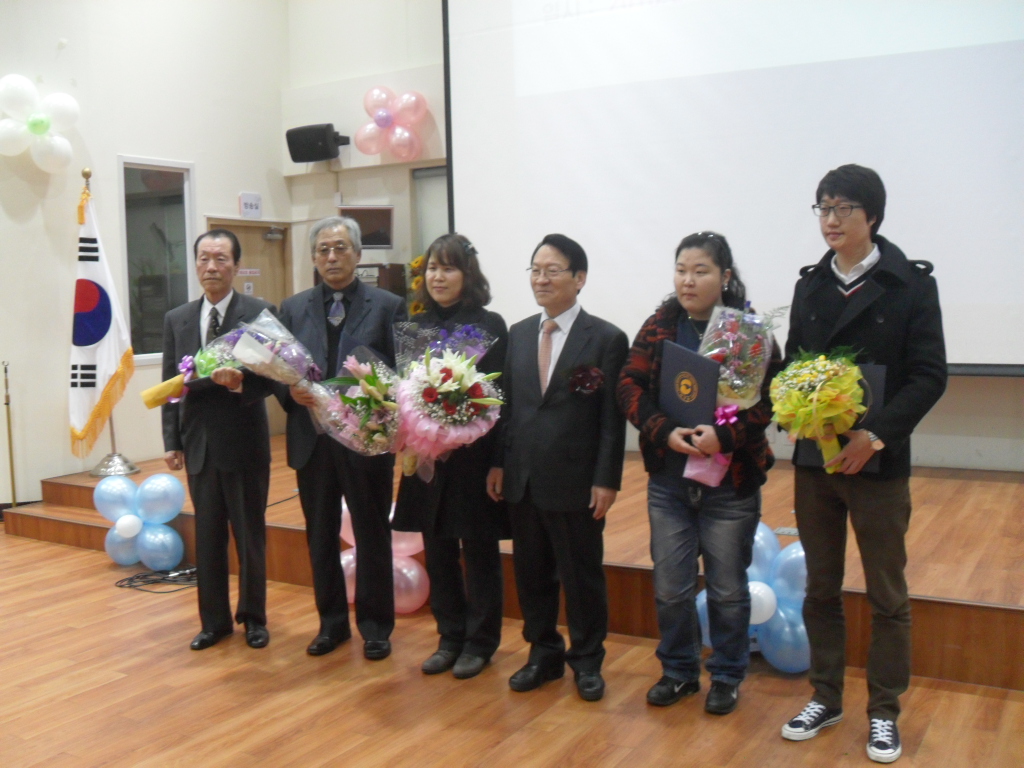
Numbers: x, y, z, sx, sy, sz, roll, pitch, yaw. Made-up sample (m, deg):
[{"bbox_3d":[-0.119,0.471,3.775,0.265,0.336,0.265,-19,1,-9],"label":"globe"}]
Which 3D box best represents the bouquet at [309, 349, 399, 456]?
[{"bbox_3d":[-0.601,0.069,3.850,0.360,0.380,0.340,-3,7,-24],"label":"bouquet"}]

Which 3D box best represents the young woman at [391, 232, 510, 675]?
[{"bbox_3d":[-0.236,0.260,3.862,0.460,1.631,0.370,1,5,26],"label":"young woman"}]

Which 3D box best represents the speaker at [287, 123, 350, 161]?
[{"bbox_3d":[-1.533,-1.886,8.120,0.370,0.240,0.280,2,30,35],"label":"speaker"}]

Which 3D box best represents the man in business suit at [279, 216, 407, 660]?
[{"bbox_3d":[-0.691,0.207,4.089,0.540,1.718,0.360,0,5,13],"label":"man in business suit"}]

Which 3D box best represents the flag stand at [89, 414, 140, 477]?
[{"bbox_3d":[-2.736,0.395,7.120,0.350,0.390,0.350,-1,4,0],"label":"flag stand"}]

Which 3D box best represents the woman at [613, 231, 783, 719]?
[{"bbox_3d":[0.633,0.287,3.519,0.550,1.599,0.440,2,5,31],"label":"woman"}]

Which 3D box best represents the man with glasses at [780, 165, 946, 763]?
[{"bbox_3d":[1.073,0.212,3.228,0.560,1.778,0.420,2,5,34],"label":"man with glasses"}]

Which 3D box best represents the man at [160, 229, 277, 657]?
[{"bbox_3d":[-1.198,0.220,4.218,0.490,1.690,0.360,0,5,10],"label":"man"}]

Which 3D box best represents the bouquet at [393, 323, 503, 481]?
[{"bbox_3d":[-0.229,0.066,3.670,0.380,0.500,0.310,0,20,14],"label":"bouquet"}]

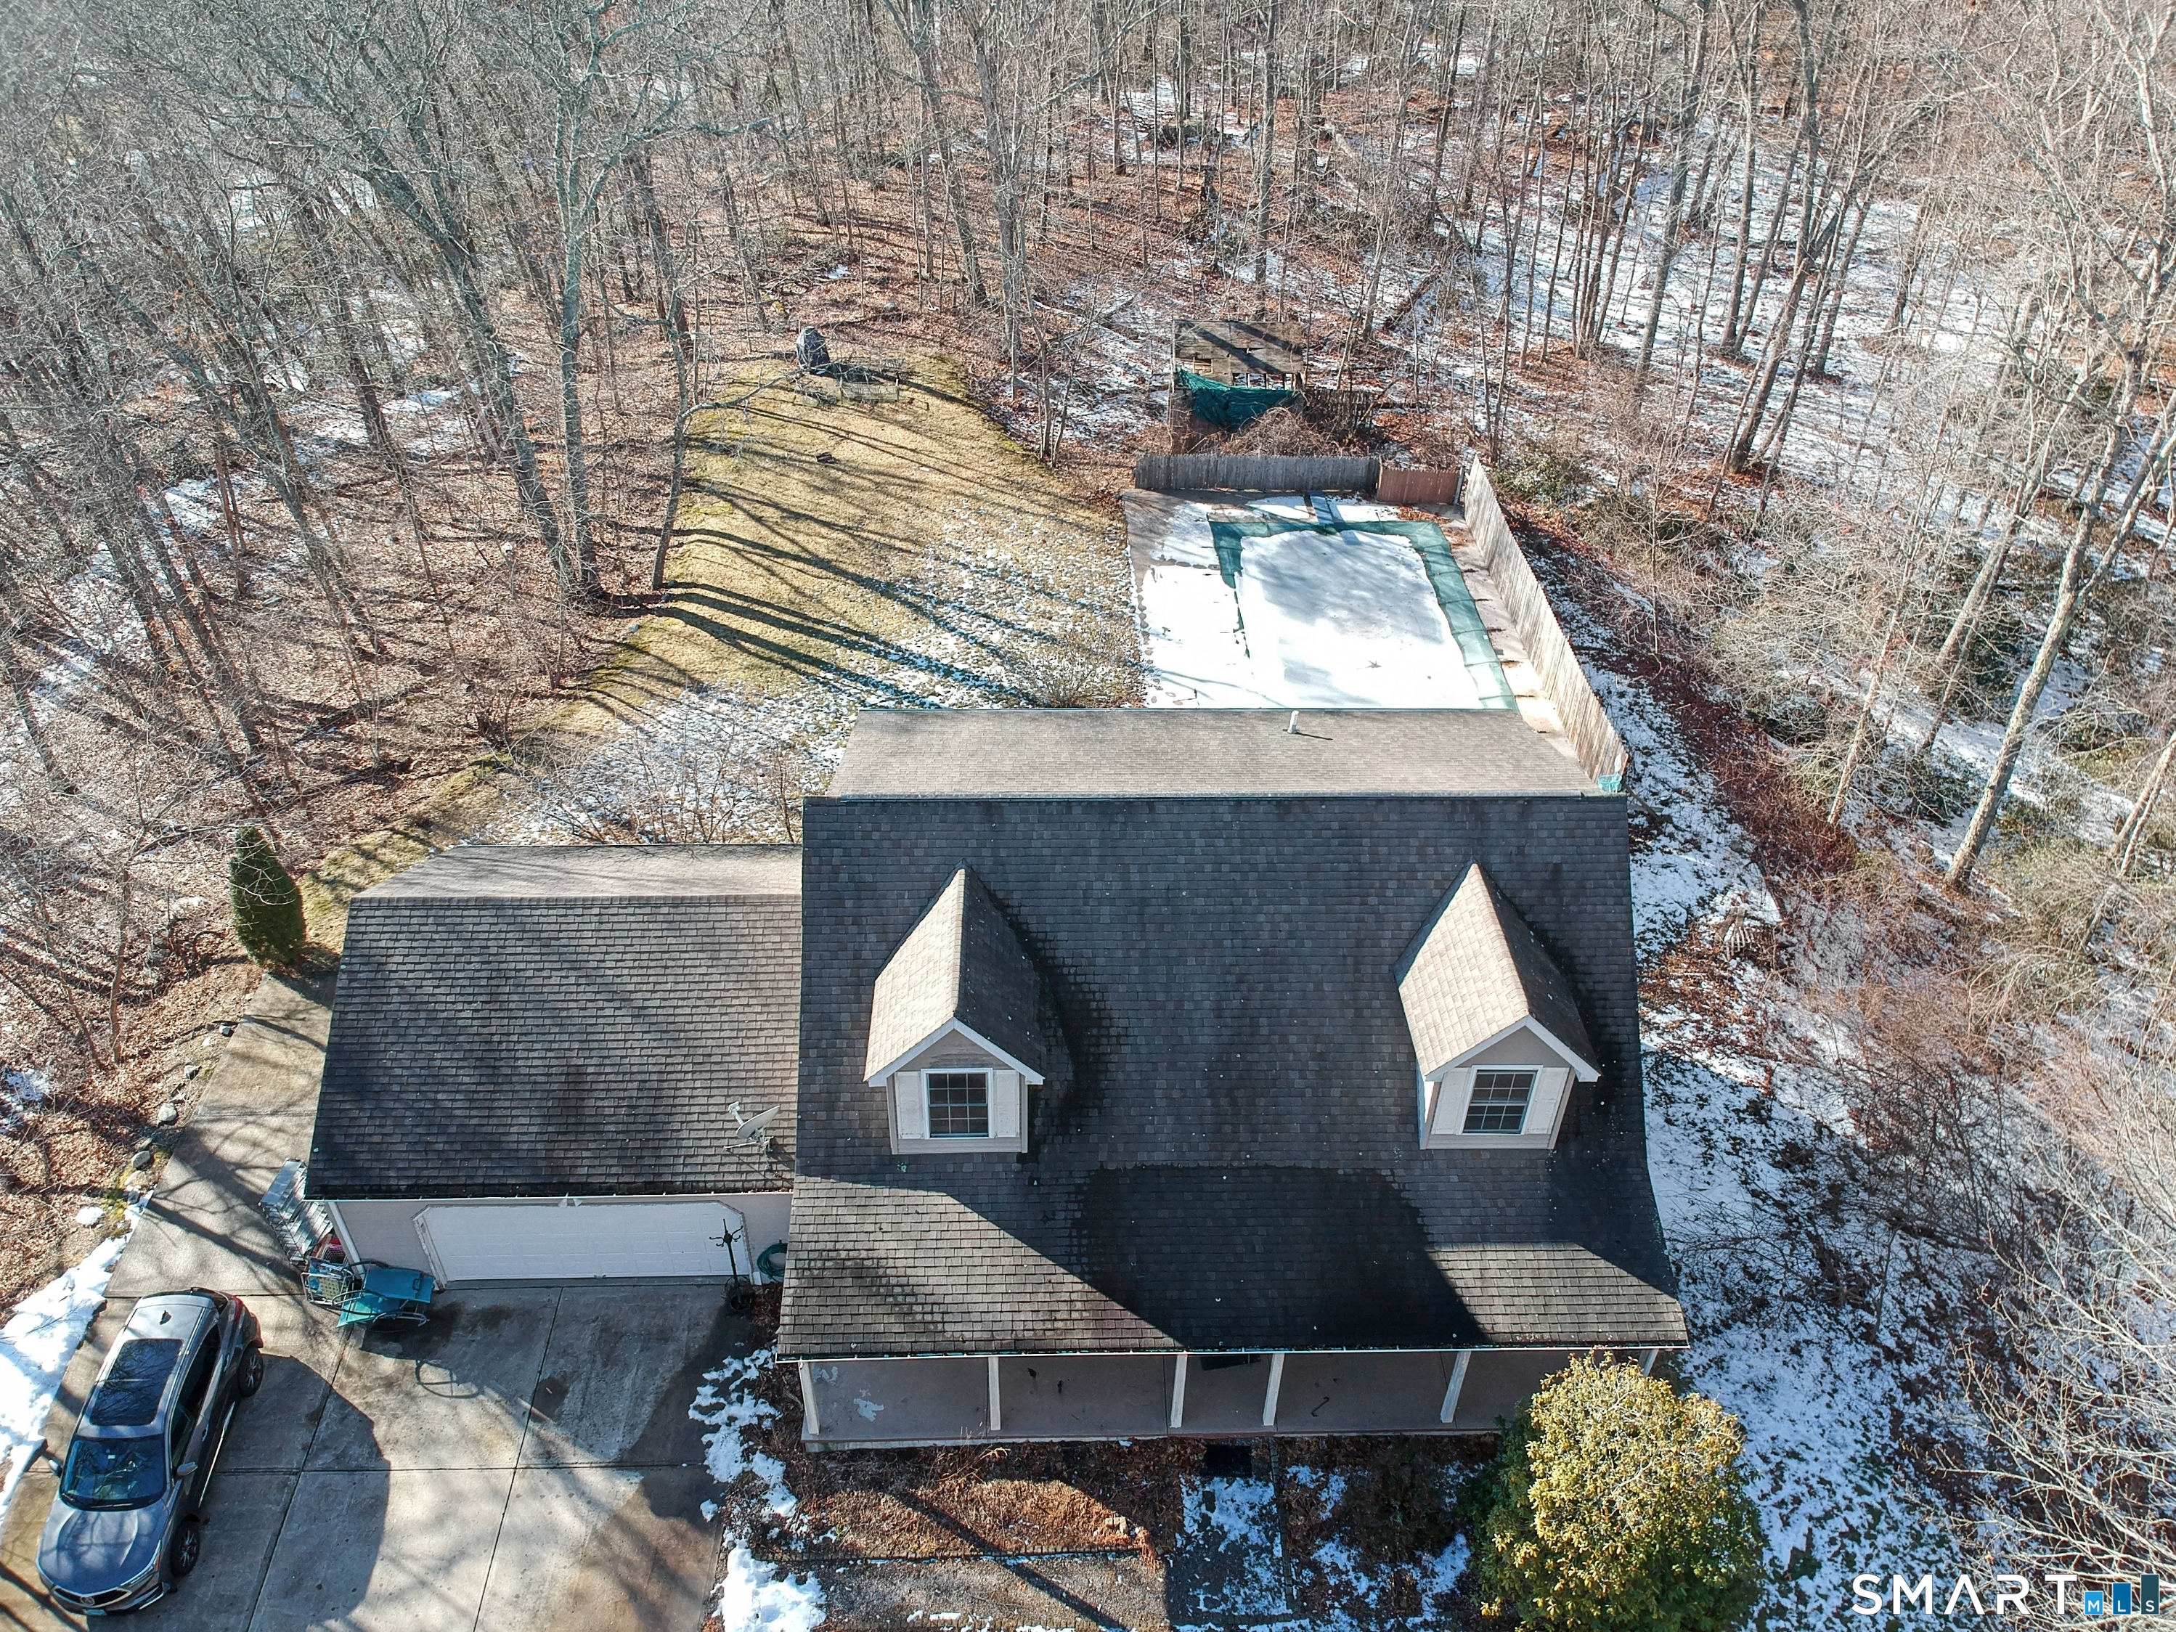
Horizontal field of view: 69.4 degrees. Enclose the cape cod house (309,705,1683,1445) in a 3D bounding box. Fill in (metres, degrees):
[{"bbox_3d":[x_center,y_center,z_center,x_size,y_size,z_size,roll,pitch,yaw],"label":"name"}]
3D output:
[{"bbox_3d":[-1.827,3.229,25.867,20.447,7.535,11.411,0,38,-2],"label":"cape cod house"}]

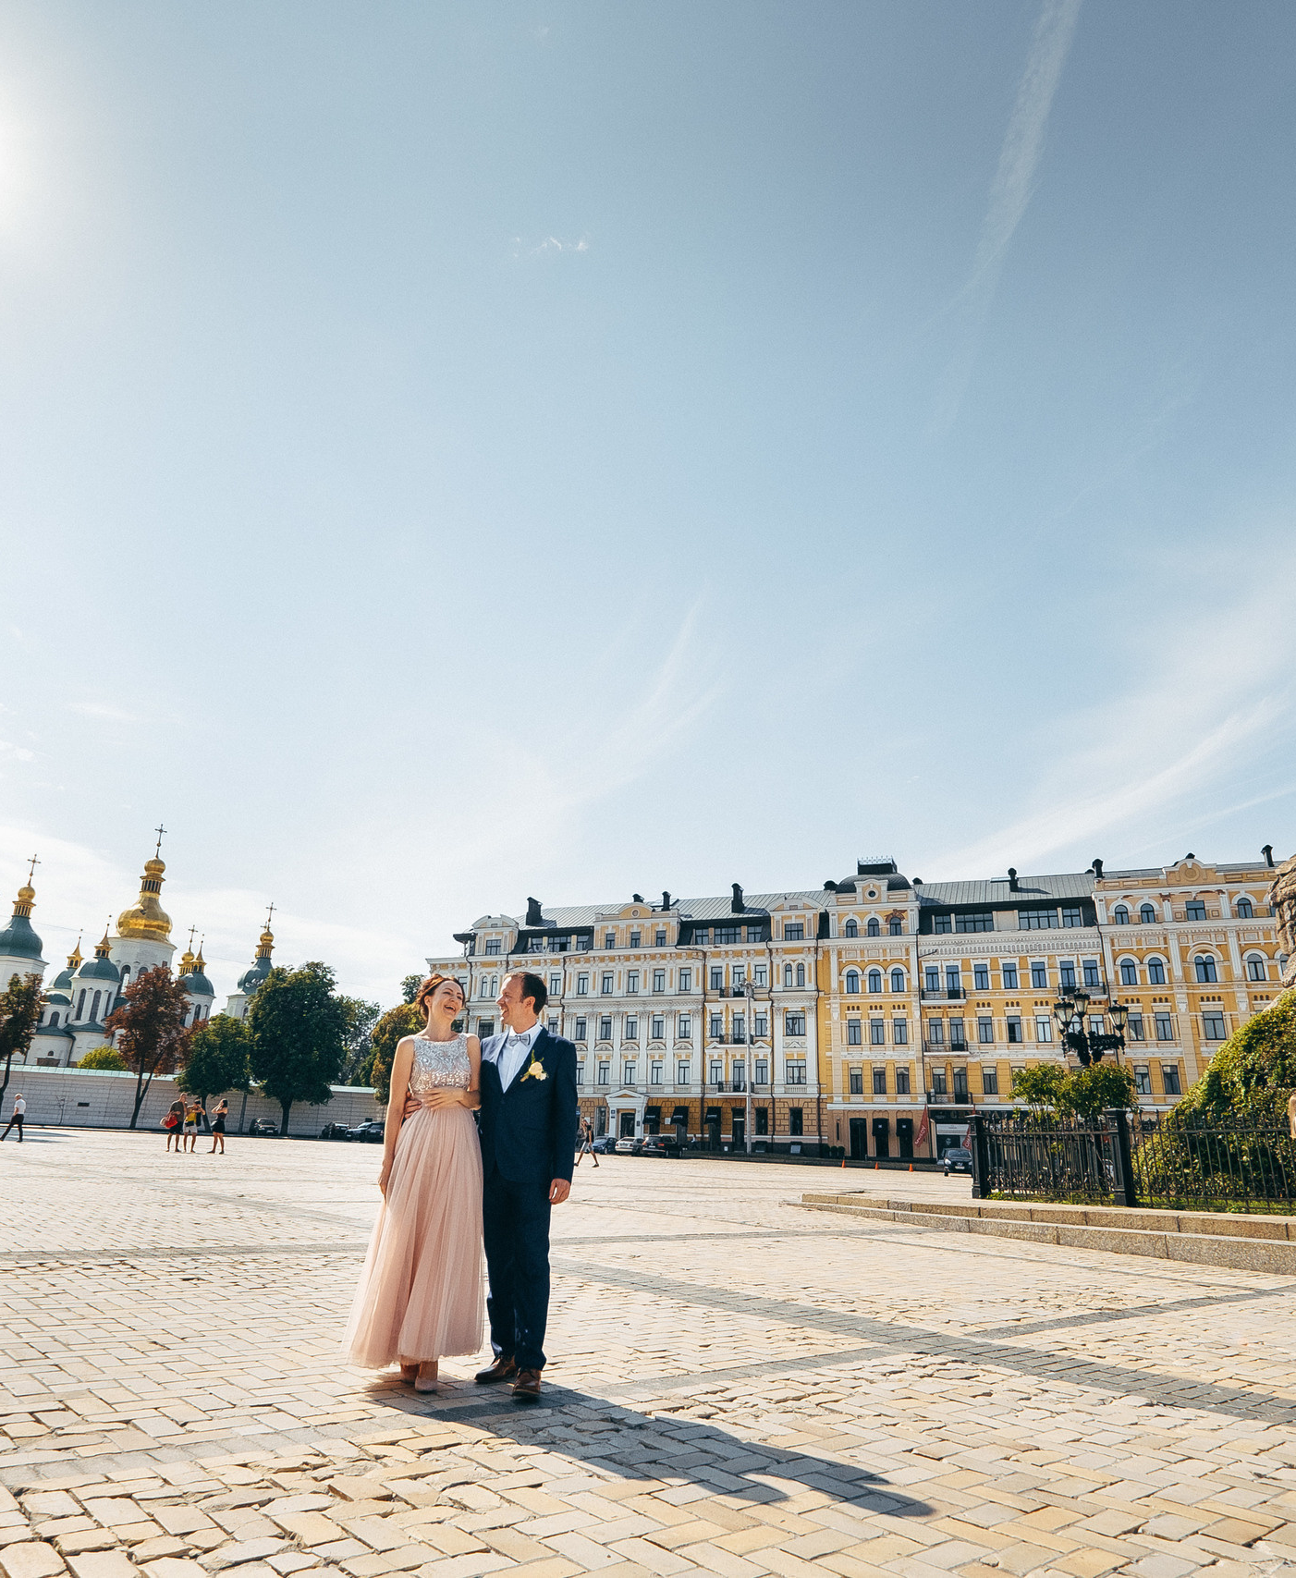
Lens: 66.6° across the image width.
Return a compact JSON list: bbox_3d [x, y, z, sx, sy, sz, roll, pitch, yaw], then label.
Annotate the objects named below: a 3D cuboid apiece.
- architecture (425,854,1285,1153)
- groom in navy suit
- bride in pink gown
[{"bbox_3d":[16.726,22.880,98.677,86.000,26.000,16.000,-6,-20,23],"label":"architecture"},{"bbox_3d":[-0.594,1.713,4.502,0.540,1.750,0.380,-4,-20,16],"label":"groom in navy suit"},{"bbox_3d":[-1.039,1.697,4.417,0.630,1.700,0.560,6,-19,-11],"label":"bride in pink gown"}]

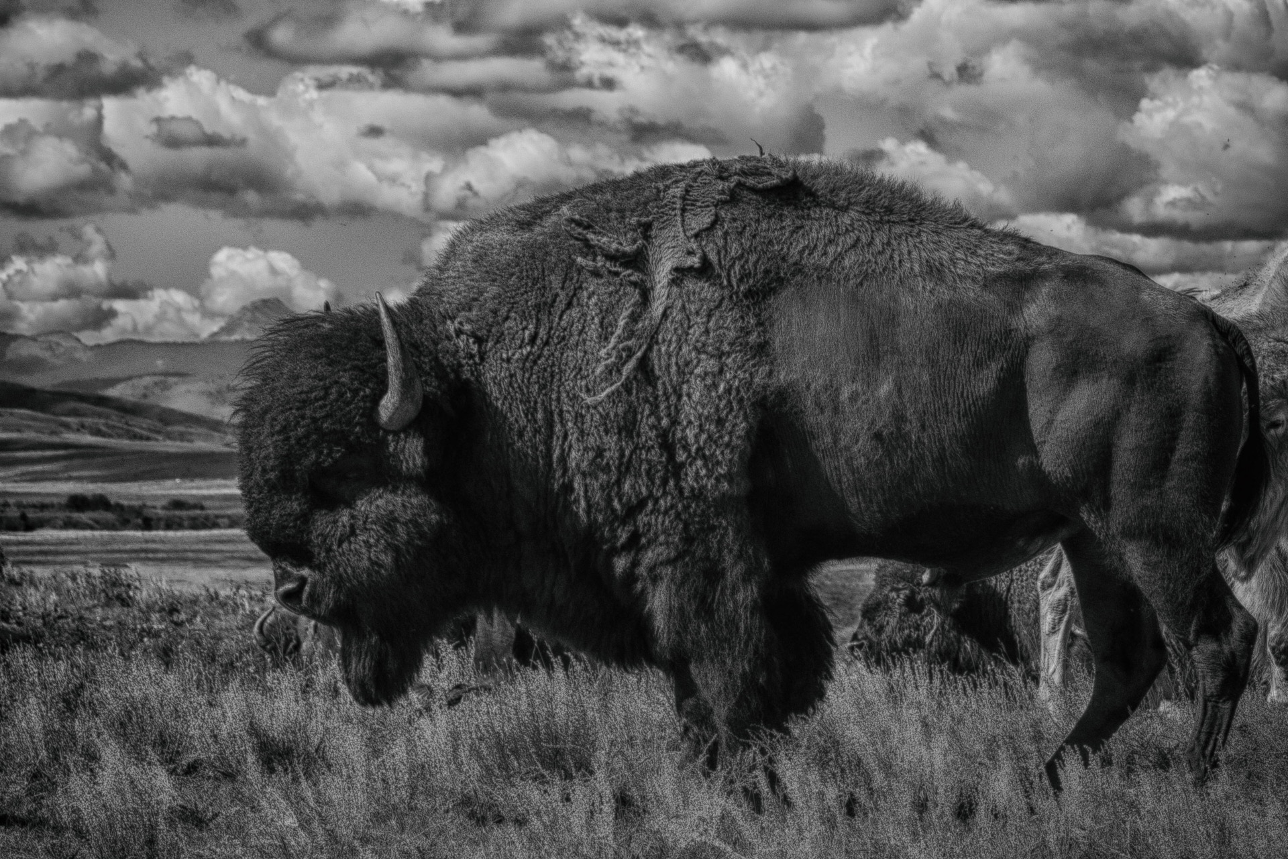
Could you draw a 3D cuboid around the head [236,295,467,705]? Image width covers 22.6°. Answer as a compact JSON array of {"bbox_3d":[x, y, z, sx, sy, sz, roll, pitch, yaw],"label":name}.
[{"bbox_3d":[-0.794,0.193,8.750,0.600,1.100,0.620,0,0,-12],"label":"head"}]

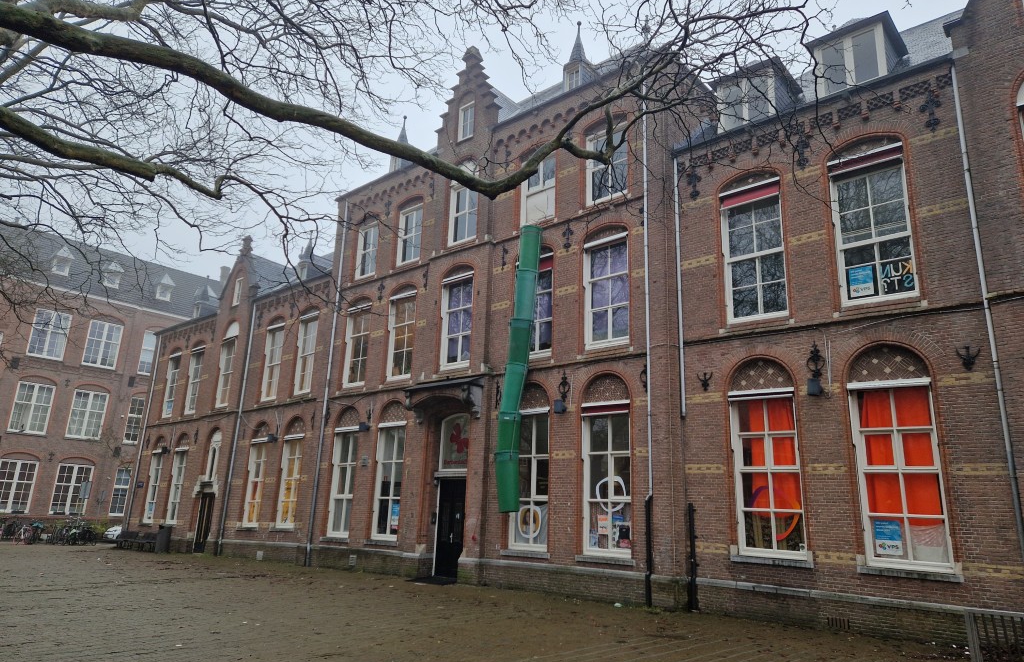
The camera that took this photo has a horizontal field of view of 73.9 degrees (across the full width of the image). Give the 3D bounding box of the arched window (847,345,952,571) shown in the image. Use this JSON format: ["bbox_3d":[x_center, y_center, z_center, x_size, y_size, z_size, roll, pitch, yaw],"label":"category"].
[{"bbox_3d":[6.437,2.047,11.401,1.260,3.703,0.220,-11,-20,40],"label":"arched window"}]

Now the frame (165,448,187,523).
[{"bbox_3d":[-14.392,6.706,29.431,0.950,3.065,0.220,-11,-20,40],"label":"frame"}]

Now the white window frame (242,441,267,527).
[{"bbox_3d":[-9.291,5.525,24.622,1.200,3.062,0.150,-11,-19,41],"label":"white window frame"}]

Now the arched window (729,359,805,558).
[{"bbox_3d":[4.708,2.287,12.714,1.260,3.689,0.200,-11,-19,41],"label":"arched window"}]

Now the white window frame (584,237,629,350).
[{"bbox_3d":[2.362,-1.085,16.811,1.223,2.997,0.220,-11,-20,40],"label":"white window frame"}]

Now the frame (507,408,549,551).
[{"bbox_3d":[0.462,3.723,17.095,1.210,3.368,0.220,-11,-20,40],"label":"frame"}]

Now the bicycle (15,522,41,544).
[{"bbox_3d":[-24.416,10.154,34.288,1.750,1.100,0.600,-10,-19,37],"label":"bicycle"}]

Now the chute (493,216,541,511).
[{"bbox_3d":[0.224,0.742,16.703,0.660,7.249,0.660,-10,-21,41],"label":"chute"}]

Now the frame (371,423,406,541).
[{"bbox_3d":[-3.681,4.540,20.562,1.138,3.360,0.220,-11,-20,40],"label":"frame"}]

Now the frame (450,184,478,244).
[{"bbox_3d":[-1.396,-3.551,20.034,1.220,1.973,0.180,-11,-20,40],"label":"frame"}]

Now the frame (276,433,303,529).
[{"bbox_3d":[-7.673,5.268,23.733,1.064,3.034,0.220,-11,-20,40],"label":"frame"}]

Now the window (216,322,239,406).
[{"bbox_3d":[-12.086,1.390,29.091,1.018,3.635,0.220,-11,-20,40],"label":"window"}]

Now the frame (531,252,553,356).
[{"bbox_3d":[0.545,-0.643,17.097,1.220,2.621,0.150,-11,-19,41],"label":"frame"}]

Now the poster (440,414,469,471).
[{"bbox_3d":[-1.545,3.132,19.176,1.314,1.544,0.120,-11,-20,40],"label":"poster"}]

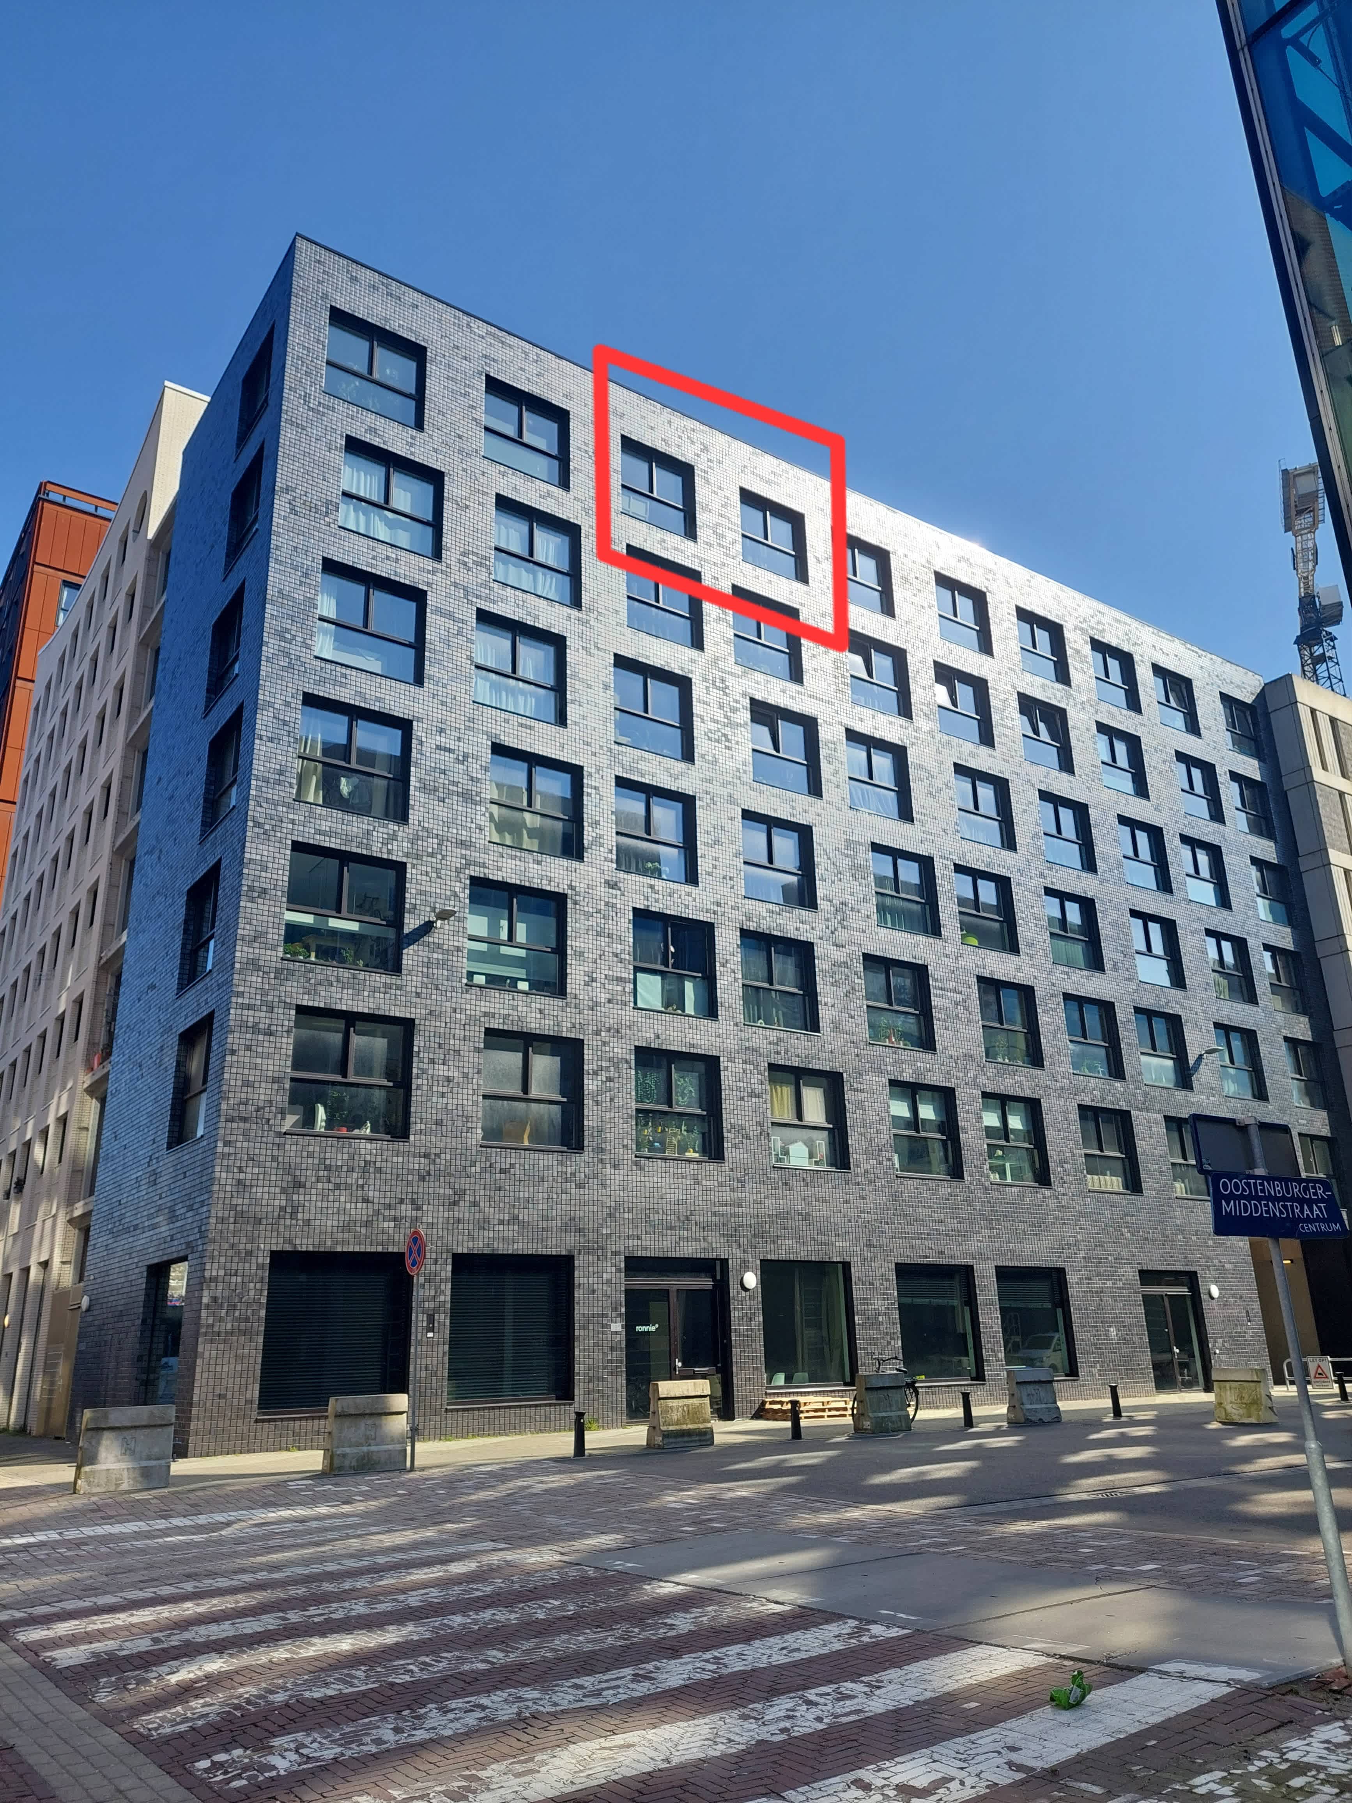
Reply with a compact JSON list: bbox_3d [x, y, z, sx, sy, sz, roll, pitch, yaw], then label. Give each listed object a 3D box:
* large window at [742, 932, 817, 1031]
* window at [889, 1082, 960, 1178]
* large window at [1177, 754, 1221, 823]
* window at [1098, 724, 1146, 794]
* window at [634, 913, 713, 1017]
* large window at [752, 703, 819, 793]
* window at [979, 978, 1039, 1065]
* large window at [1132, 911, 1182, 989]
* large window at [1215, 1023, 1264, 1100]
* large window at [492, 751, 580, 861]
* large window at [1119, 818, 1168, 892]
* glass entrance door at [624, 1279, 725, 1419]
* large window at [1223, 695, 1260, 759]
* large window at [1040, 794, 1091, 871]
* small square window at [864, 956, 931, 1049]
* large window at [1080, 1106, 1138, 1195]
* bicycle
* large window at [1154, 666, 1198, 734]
[{"bbox_3d":[2.266,1.895,29.531,2.202,2.212,0.250,12,-23,-33],"label":"large window"},{"bbox_3d":[5.821,5.465,30.852,2.202,2.212,0.250,12,-23,-33],"label":"window"},{"bbox_3d":[16.794,-3.550,41.960,2.150,2.130,0.250,12,-23,-34],"label":"large window"},{"bbox_3d":[13.581,-4.237,39.775,2.040,2.040,0.200,12,-23,-33],"label":"window"},{"bbox_3d":[-0.061,1.379,27.587,2.040,2.040,0.200,12,-23,-33],"label":"window"},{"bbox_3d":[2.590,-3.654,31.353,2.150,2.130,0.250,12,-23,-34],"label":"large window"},{"bbox_3d":[8.550,3.183,33.720,2.202,2.212,0.250,12,-23,-33],"label":"window"},{"bbox_3d":[14.113,1.477,38.479,2.202,2.212,0.250,12,-23,-33],"label":"large window"},{"bbox_3d":[16.916,4.898,39.297,2.202,2.212,0.250,12,-23,-33],"label":"large window"},{"bbox_3d":[-2.872,-1.984,26.700,2.040,2.040,0.200,12,-23,-33],"label":"large window"},{"bbox_3d":[14.017,-1.323,39.227,2.140,2.150,0.220,12,-22,-33],"label":"large window"},{"bbox_3d":[-0.050,8.746,25.374,2.420,2.620,0.200,12,-23,-33],"label":"glass entrance door"},{"bbox_3d":[19.608,-5.933,45.292,2.202,2.212,0.250,12,-23,-33],"label":"large window"},{"bbox_3d":[11.094,-1.917,37.088,2.040,2.040,0.200,12,-23,-33],"label":"large window"},{"bbox_3d":[5.422,2.546,32.115,2.220,2.220,0.200,12,-23,-33],"label":"small square window"},{"bbox_3d":[11.351,6.525,34.244,2.040,2.040,0.200,12,-23,-33],"label":"large window"},{"bbox_3d":[3.750,8.913,23.520,0.600,1.130,1.780,-18,-25,40],"label":"bicycle"},{"bbox_3d":[16.330,-6.488,42.759,2.140,2.150,0.220,12,-22,-33],"label":"large window"}]

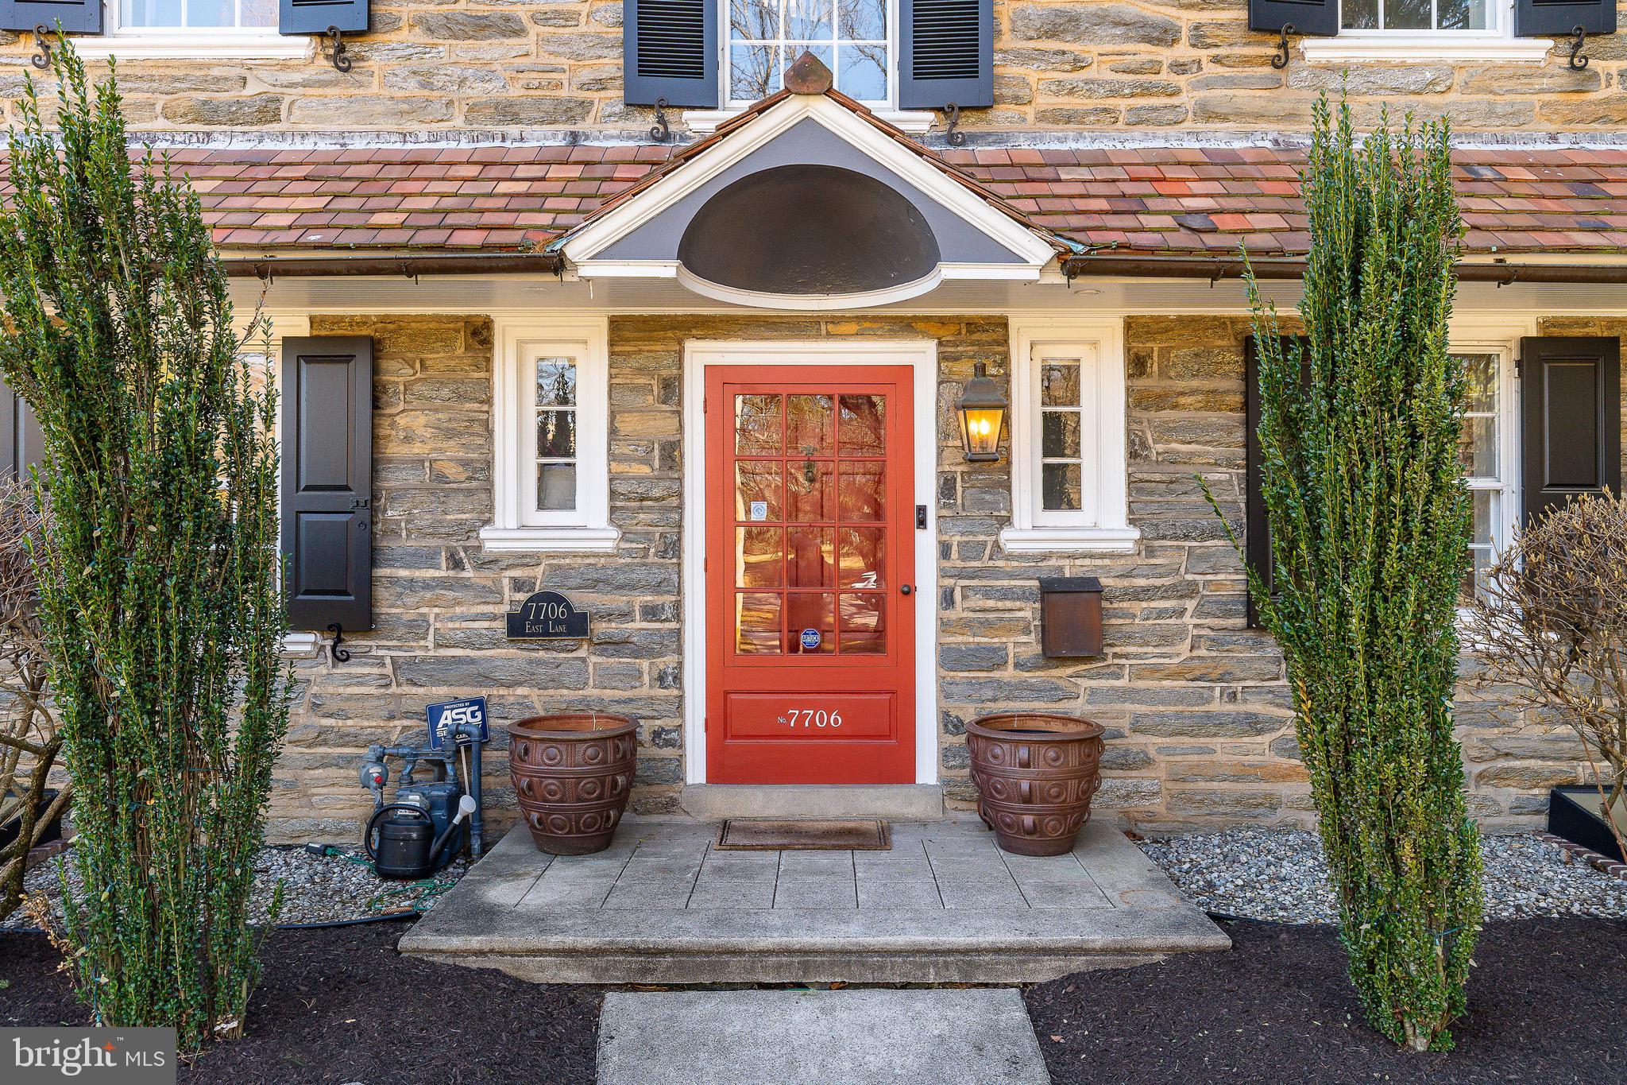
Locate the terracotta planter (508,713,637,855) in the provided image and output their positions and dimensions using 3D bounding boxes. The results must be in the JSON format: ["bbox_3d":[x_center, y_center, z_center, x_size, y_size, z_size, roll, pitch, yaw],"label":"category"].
[{"bbox_3d":[-1.057,1.062,4.760,0.570,0.530,0.570,0,0,0],"label":"terracotta planter"}]

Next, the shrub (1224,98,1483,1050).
[{"bbox_3d":[1.554,0.085,3.120,0.740,2.720,0.660,0,0,0],"label":"shrub"}]

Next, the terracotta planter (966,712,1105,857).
[{"bbox_3d":[0.972,1.060,4.755,0.610,0.530,0.610,0,0,0],"label":"terracotta planter"}]

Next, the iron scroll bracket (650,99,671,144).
[{"bbox_3d":[-0.731,-2.020,5.190,0.090,0.200,0.045,0,0,0],"label":"iron scroll bracket"}]

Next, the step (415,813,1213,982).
[{"bbox_3d":[0.010,1.420,4.455,2.810,0.190,1.590,0,0,0],"label":"step"}]

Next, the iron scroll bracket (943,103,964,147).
[{"bbox_3d":[0.675,-2.000,5.190,0.090,0.200,0.045,0,0,0],"label":"iron scroll bracket"}]

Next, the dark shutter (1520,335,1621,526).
[{"bbox_3d":[3.615,-0.279,5.180,0.460,1.400,0.040,0,0,4],"label":"dark shutter"}]

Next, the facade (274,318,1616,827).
[{"bbox_3d":[0.563,0.165,5.370,6.380,2.580,0.300,0,0,0],"label":"facade"}]

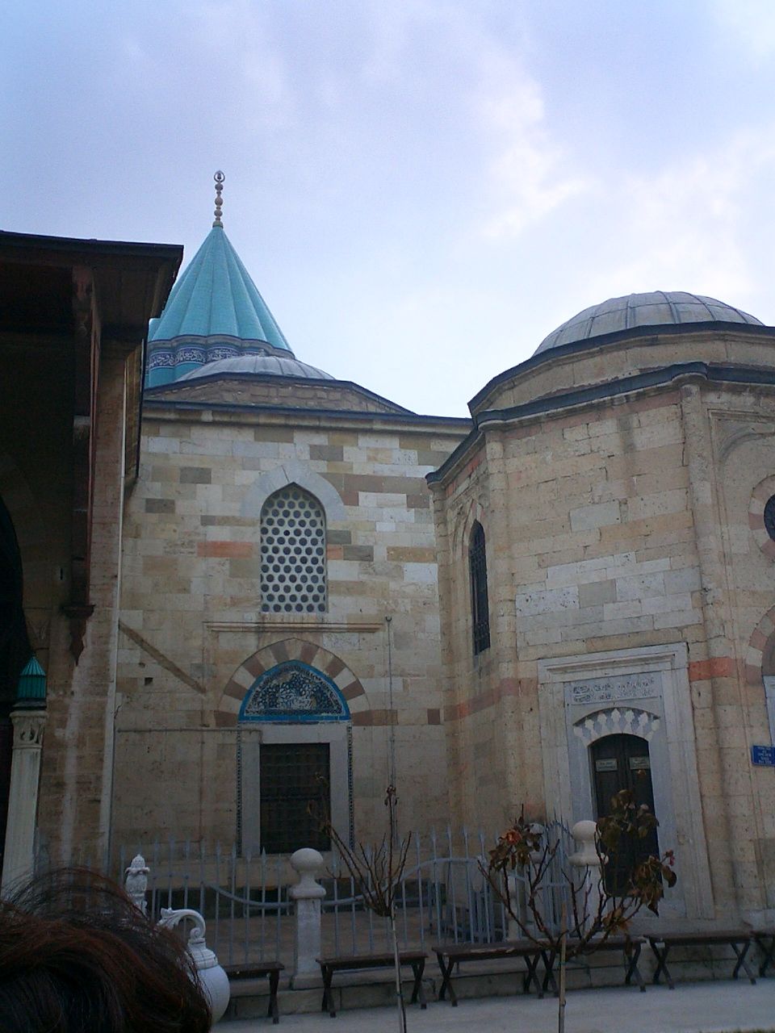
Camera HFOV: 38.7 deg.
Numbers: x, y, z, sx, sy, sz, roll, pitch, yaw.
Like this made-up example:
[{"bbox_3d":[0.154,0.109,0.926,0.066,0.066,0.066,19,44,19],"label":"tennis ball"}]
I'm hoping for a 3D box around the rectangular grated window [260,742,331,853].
[{"bbox_3d":[-1.617,4.906,19.286,1.250,1.900,0.180,2,-17,-13],"label":"rectangular grated window"}]

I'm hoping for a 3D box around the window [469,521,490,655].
[{"bbox_3d":[1.573,1.161,18.843,0.170,2.300,0.840,2,-17,-13],"label":"window"}]

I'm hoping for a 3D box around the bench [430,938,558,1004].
[{"bbox_3d":[1.036,4.609,11.127,1.060,0.475,0.420,3,-17,-15],"label":"bench"}]

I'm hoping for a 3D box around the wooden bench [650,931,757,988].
[{"bbox_3d":[3.341,4.714,11.739,1.060,0.475,0.420,1,-17,-11],"label":"wooden bench"}]

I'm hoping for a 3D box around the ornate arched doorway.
[{"bbox_3d":[3.379,4.183,15.624,0.930,2.220,0.220,-12,-19,30],"label":"ornate arched doorway"}]

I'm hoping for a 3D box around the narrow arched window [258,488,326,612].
[{"bbox_3d":[-1.776,0.584,20.566,1.220,2.540,0.200,2,-17,-13],"label":"narrow arched window"}]

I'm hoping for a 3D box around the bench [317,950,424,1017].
[{"bbox_3d":[-0.163,4.525,10.709,1.060,0.475,0.420,3,-17,-15],"label":"bench"}]

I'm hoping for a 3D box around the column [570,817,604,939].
[{"bbox_3d":[2.214,3.992,12.165,0.350,1.262,0.350,3,-17,-15],"label":"column"}]

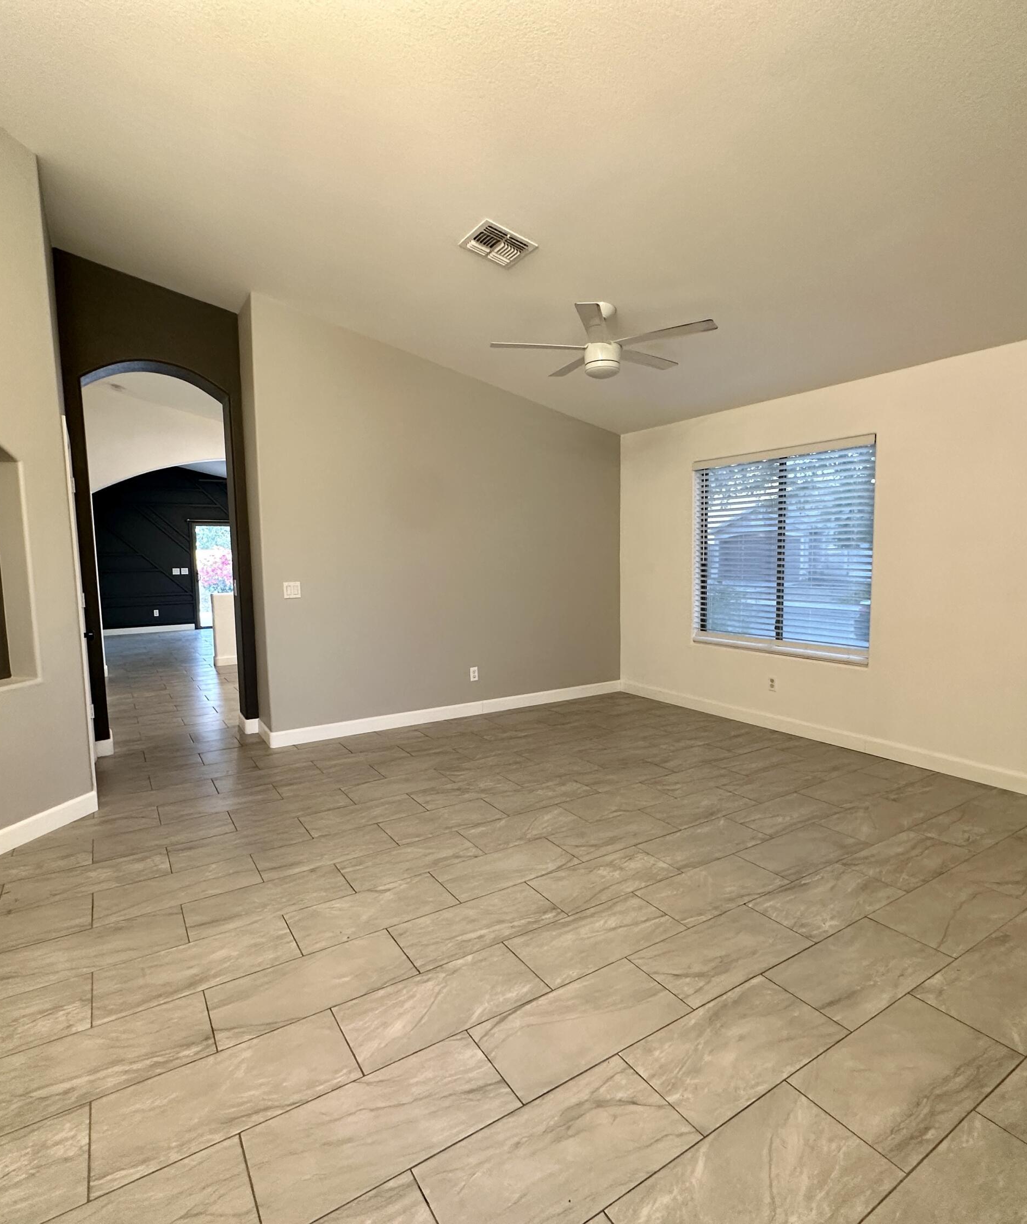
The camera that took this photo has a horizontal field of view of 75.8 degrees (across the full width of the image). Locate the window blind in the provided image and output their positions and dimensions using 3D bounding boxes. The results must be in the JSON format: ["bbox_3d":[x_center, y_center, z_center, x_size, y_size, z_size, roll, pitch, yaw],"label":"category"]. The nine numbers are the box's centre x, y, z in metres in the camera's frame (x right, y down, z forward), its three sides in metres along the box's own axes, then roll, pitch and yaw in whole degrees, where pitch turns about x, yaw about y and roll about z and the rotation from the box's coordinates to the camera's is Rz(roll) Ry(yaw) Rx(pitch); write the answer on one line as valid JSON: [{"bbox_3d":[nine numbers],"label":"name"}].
[{"bbox_3d":[1.944,-0.473,4.919,0.065,1.440,1.510,-4,6,-32],"label":"window blind"}]

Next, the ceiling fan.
[{"bbox_3d":[0.529,-1.589,3.886,1.290,0.410,1.290,-4,6,-32],"label":"ceiling fan"}]

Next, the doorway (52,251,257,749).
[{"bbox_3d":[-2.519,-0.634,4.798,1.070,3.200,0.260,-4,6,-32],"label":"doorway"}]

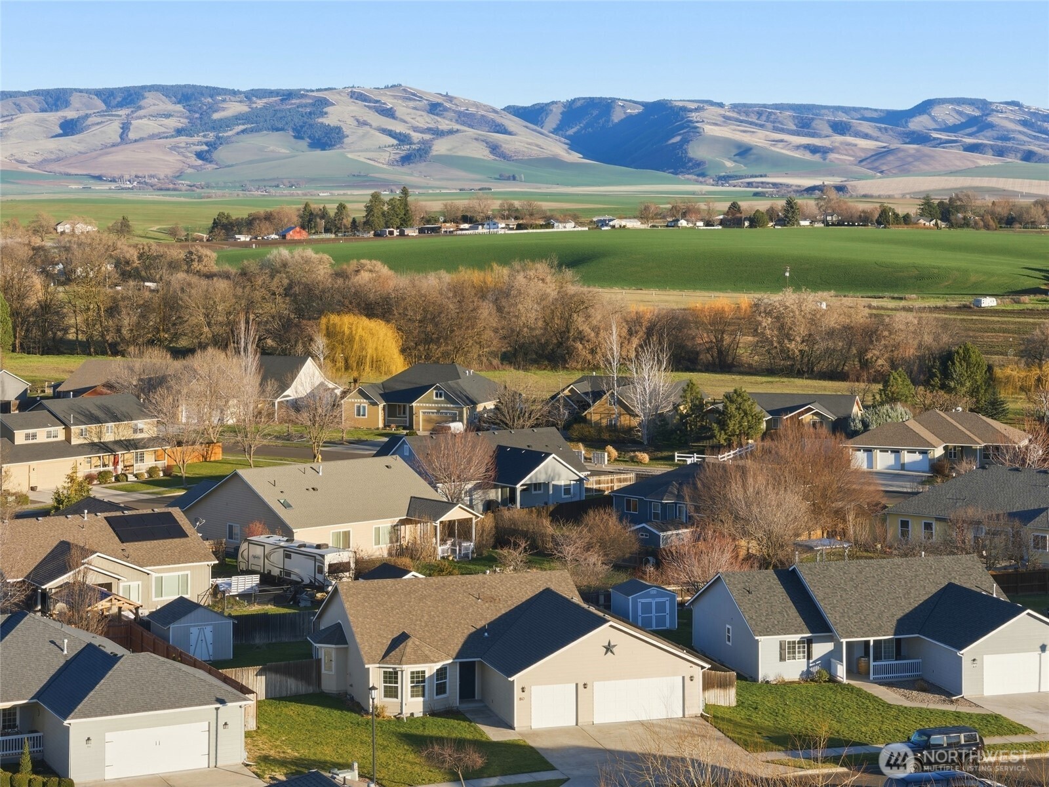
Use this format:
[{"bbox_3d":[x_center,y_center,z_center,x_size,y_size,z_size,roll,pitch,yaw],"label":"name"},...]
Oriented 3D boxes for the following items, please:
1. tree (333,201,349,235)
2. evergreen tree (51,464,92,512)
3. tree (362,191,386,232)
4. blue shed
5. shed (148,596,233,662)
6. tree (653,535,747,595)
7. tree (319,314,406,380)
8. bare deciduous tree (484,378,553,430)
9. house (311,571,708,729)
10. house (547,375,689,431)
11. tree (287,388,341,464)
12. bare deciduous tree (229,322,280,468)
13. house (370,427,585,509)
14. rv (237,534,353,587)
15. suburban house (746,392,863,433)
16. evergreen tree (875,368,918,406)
[{"bbox_3d":[-93.195,-88.776,1076.356,8.762,16.577,8.762,0,5,-5],"label":"tree"},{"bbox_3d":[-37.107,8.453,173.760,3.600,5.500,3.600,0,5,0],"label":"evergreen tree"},{"bbox_3d":[-71.696,-86.962,1016.303,11.428,19.561,10.857,0,5,0],"label":"tree"},{"bbox_3d":[7.379,13.003,130.781,3.150,2.600,3.400,-1,5,-18],"label":"blue shed"},{"bbox_3d":[-19.463,13.732,124.139,4.240,3.220,4.150,-2,5,-25],"label":"shed"},{"bbox_3d":[11.943,11.489,141.914,6.134,4.209,5.643,0,5,0],"label":"tree"},{"bbox_3d":[-27.633,-8.503,363.521,14.600,11.000,14.000,0,5,0],"label":"tree"},{"bbox_3d":[-0.809,1.392,247.945,7.825,6.539,7.434,0,5,0],"label":"bare deciduous tree"},{"bbox_3d":[-1.497,13.093,113.906,17.600,5.900,18.100,-1,5,-17],"label":"house"},{"bbox_3d":[12.198,0.903,254.927,14.500,6.600,16.000,2,5,20],"label":"house"},{"bbox_3d":[-22.699,3.525,230.587,5.852,8.055,5.852,0,5,-6],"label":"tree"},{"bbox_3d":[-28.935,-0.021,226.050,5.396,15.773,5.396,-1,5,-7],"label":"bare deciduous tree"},{"bbox_3d":[-3.025,6.618,184.994,16.200,6.400,16.600,-3,6,-34],"label":"house"},{"bbox_3d":[-16.040,11.878,147.844,2.580,3.400,10.900,-4,6,-41],"label":"rv"},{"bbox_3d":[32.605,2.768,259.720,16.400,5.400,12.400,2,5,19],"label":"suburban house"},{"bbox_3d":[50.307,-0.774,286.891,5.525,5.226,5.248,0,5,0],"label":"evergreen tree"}]

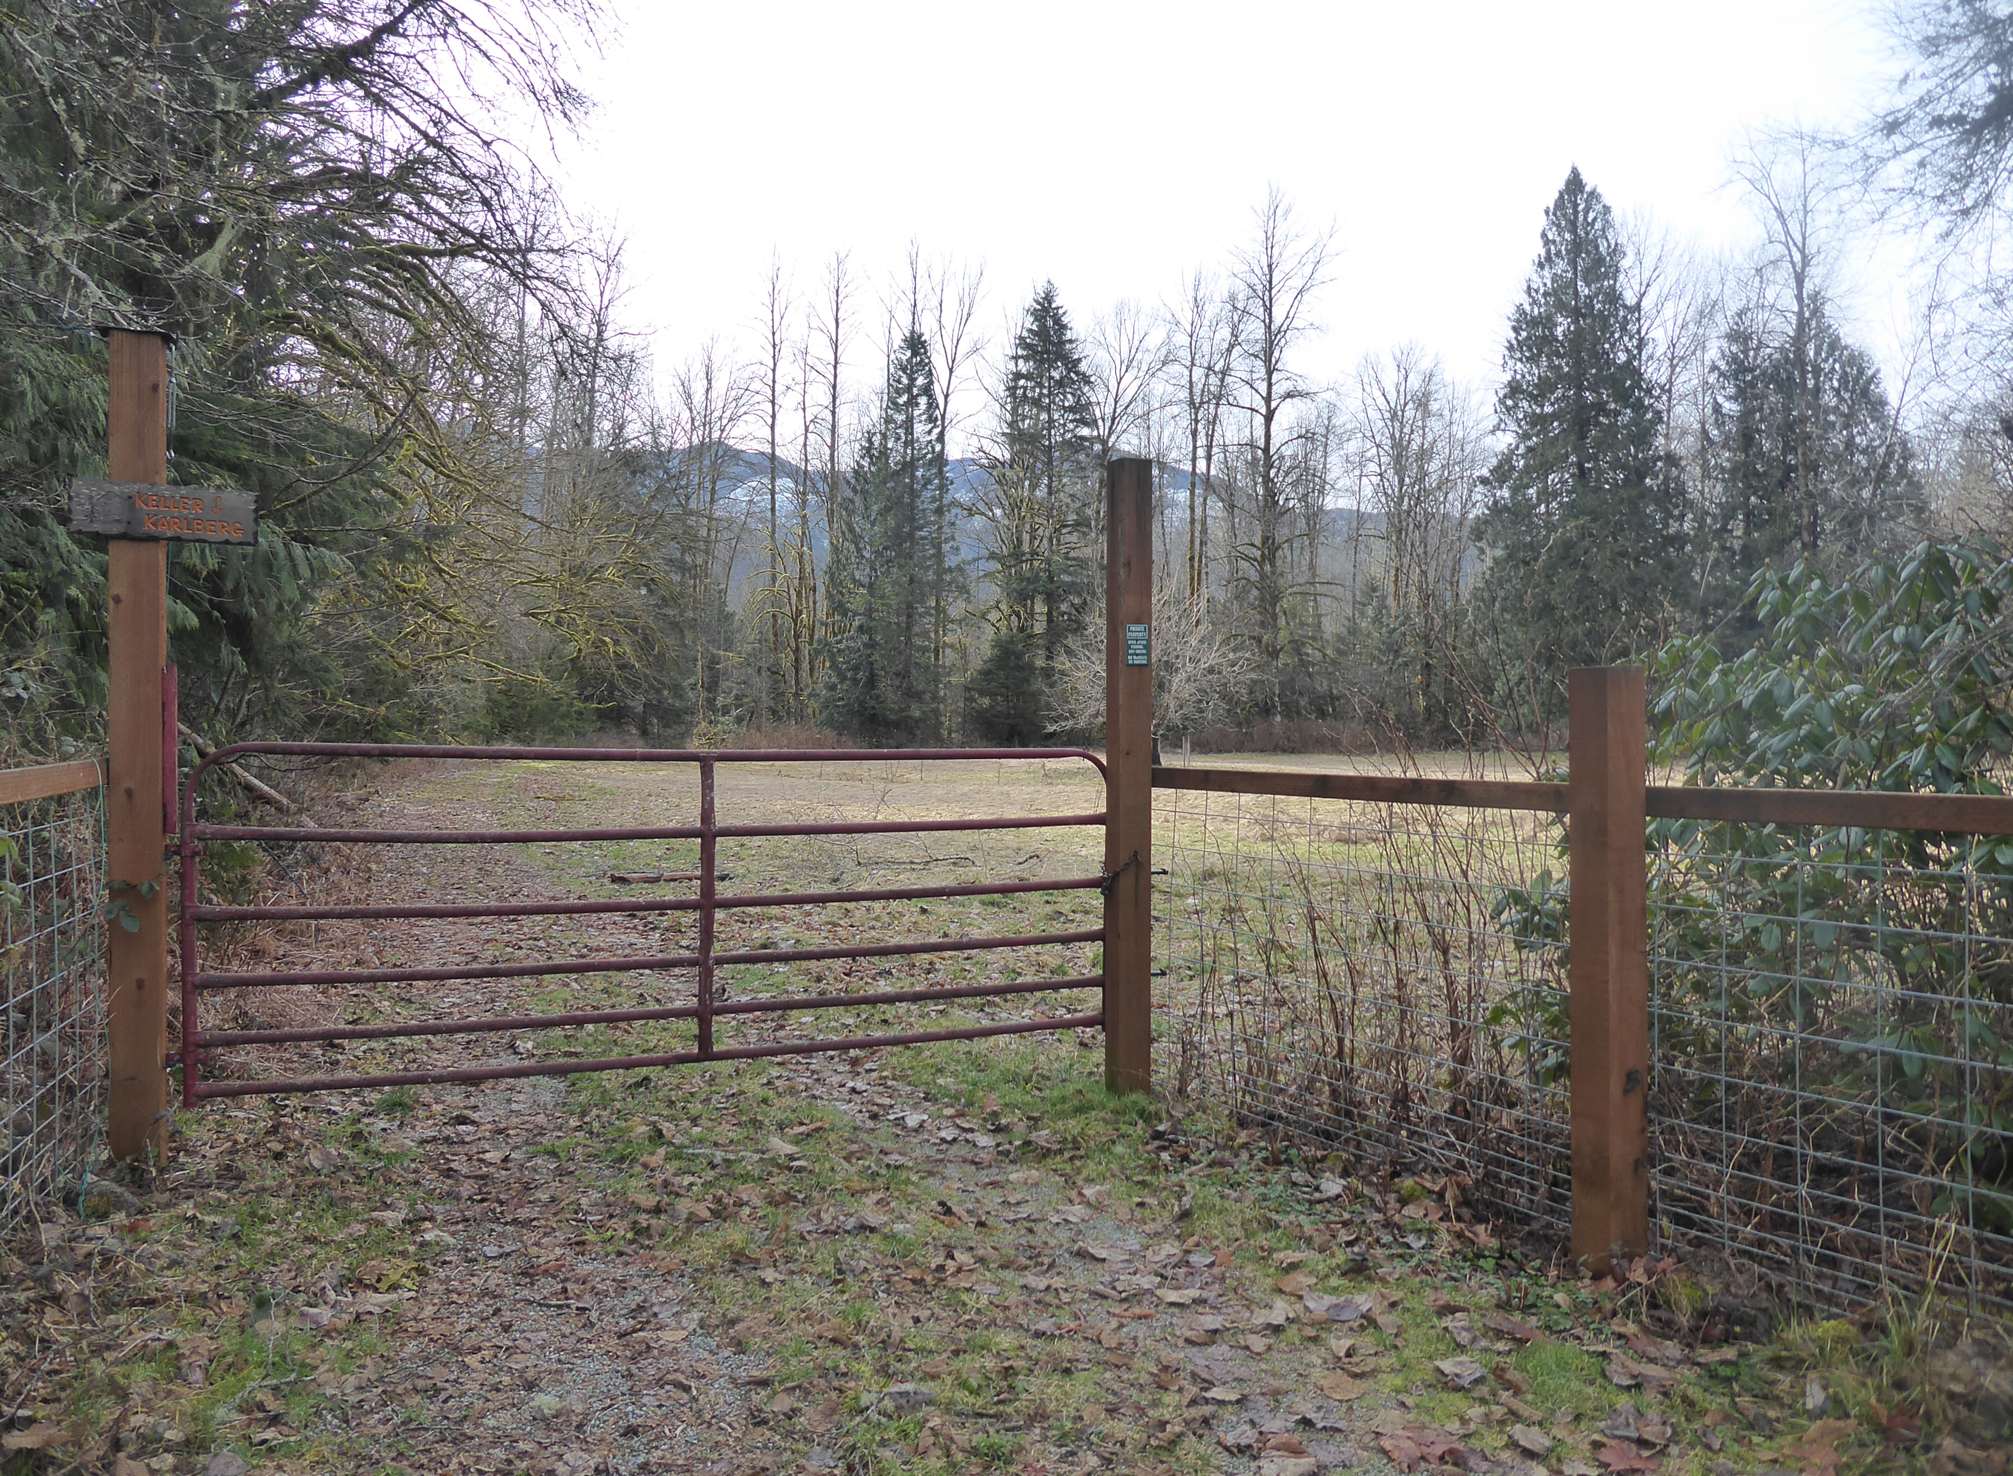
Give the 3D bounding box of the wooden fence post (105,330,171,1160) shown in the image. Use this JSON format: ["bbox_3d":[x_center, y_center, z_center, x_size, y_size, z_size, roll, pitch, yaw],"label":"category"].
[{"bbox_3d":[-2.834,0.031,4.750,0.145,2.695,0.145,0,0,-22],"label":"wooden fence post"}]

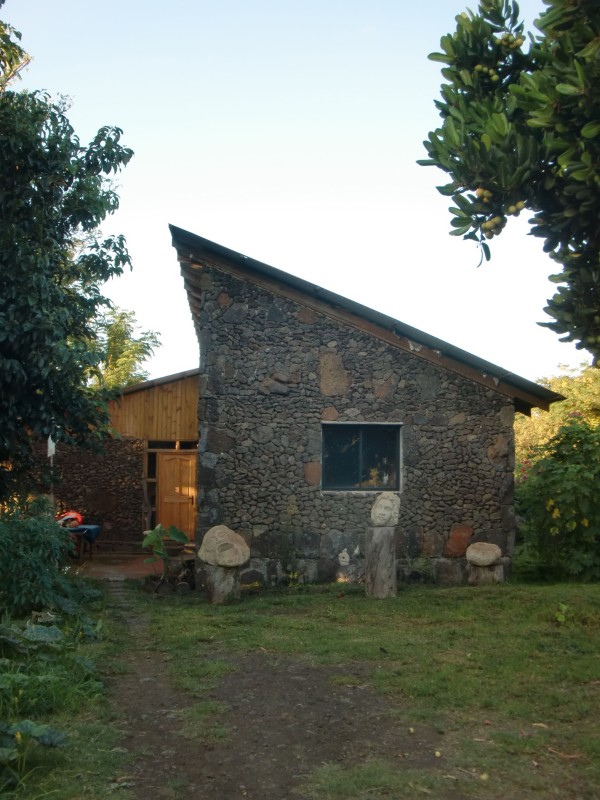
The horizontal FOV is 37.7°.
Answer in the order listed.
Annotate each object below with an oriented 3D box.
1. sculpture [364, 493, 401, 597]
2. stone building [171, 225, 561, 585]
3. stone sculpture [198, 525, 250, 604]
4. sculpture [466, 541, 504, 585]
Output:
[{"bbox_3d":[1.290,2.303,13.900,0.540,1.603,0.500,-2,-7,18],"label":"sculpture"},{"bbox_3d":[0.868,0.558,19.221,6.878,6.302,8.200,1,-6,-4],"label":"stone building"},{"bbox_3d":[-1.168,2.529,13.500,0.760,1.144,0.580,1,-6,-4],"label":"stone sculpture"},{"bbox_3d":[3.158,2.766,14.950,0.590,0.689,0.520,1,-6,-4],"label":"sculpture"}]

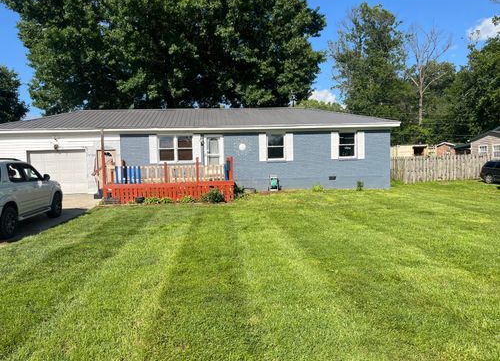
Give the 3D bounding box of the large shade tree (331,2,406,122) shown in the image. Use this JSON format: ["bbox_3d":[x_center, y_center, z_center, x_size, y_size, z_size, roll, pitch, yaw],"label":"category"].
[{"bbox_3d":[13.600,-10.596,43.099,9.300,19.100,9.000,-1,3,-4],"label":"large shade tree"}]

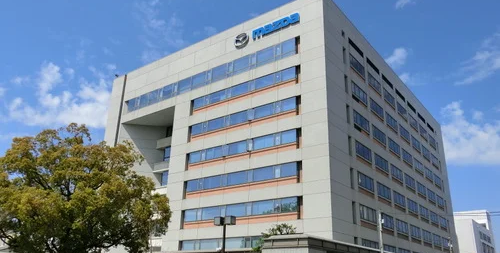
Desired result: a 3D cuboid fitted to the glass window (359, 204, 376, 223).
[{"bbox_3d":[13.438,9.983,47.266,0.200,1.648,4.704,-14,-26,35],"label":"glass window"}]

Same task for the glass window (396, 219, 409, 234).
[{"bbox_3d":[19.455,12.876,53.284,0.170,1.620,4.420,-14,-26,35],"label":"glass window"}]

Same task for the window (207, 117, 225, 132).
[{"bbox_3d":[-4.484,-0.148,56.059,2.870,1.390,0.150,-14,-26,35],"label":"window"}]

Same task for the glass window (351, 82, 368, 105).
[{"bbox_3d":[13.886,-4.108,52.864,0.200,1.756,4.750,-14,-26,35],"label":"glass window"}]

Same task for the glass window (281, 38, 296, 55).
[{"bbox_3d":[4.382,-9.052,47.627,1.920,1.760,0.170,-14,-26,35],"label":"glass window"}]

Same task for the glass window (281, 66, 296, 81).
[{"bbox_3d":[4.707,-6.214,51.052,1.950,1.400,0.150,-14,-26,35],"label":"glass window"}]

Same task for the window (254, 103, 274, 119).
[{"bbox_3d":[1.692,-1.754,49.021,2.732,1.389,0.200,-14,-26,35],"label":"window"}]

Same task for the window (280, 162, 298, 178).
[{"bbox_3d":[3.943,4.430,42.385,1.920,1.360,0.170,-14,-26,35],"label":"window"}]

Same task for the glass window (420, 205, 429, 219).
[{"bbox_3d":[28.789,14.200,68.916,0.150,1.690,4.980,-14,-26,35],"label":"glass window"}]

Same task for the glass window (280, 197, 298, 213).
[{"bbox_3d":[4.049,8.270,43.832,1.999,1.529,0.180,-14,-26,35],"label":"glass window"}]

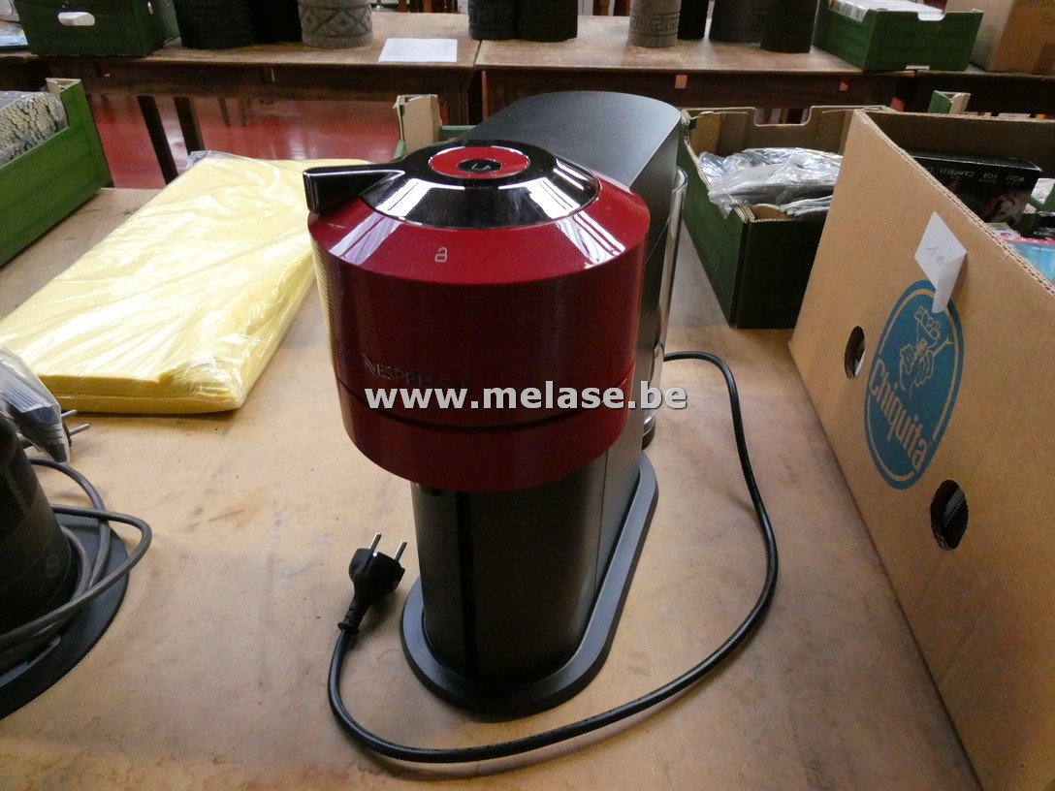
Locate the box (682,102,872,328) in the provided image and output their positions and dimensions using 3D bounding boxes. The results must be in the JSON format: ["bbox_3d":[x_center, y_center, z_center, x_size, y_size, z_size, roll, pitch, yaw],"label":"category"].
[{"bbox_3d":[0.365,-0.238,0.925,0.289,0.127,0.402,1,36,0],"label":"box"}]

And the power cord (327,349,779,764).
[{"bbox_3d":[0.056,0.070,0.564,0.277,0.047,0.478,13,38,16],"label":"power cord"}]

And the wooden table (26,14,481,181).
[{"bbox_3d":[-0.741,-0.817,2.495,1.189,0.755,0.822,1,36,0],"label":"wooden table"}]

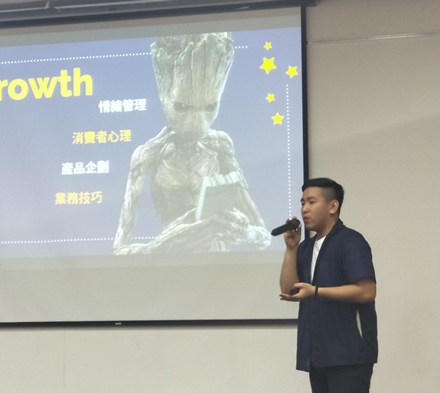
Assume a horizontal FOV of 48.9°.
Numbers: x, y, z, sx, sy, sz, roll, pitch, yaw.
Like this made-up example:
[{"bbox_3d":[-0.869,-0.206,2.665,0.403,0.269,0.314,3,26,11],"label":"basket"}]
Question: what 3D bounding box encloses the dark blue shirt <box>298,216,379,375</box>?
[{"bbox_3d":[0.570,0.468,2.350,0.310,0.725,0.470,1,-6,-23],"label":"dark blue shirt"}]

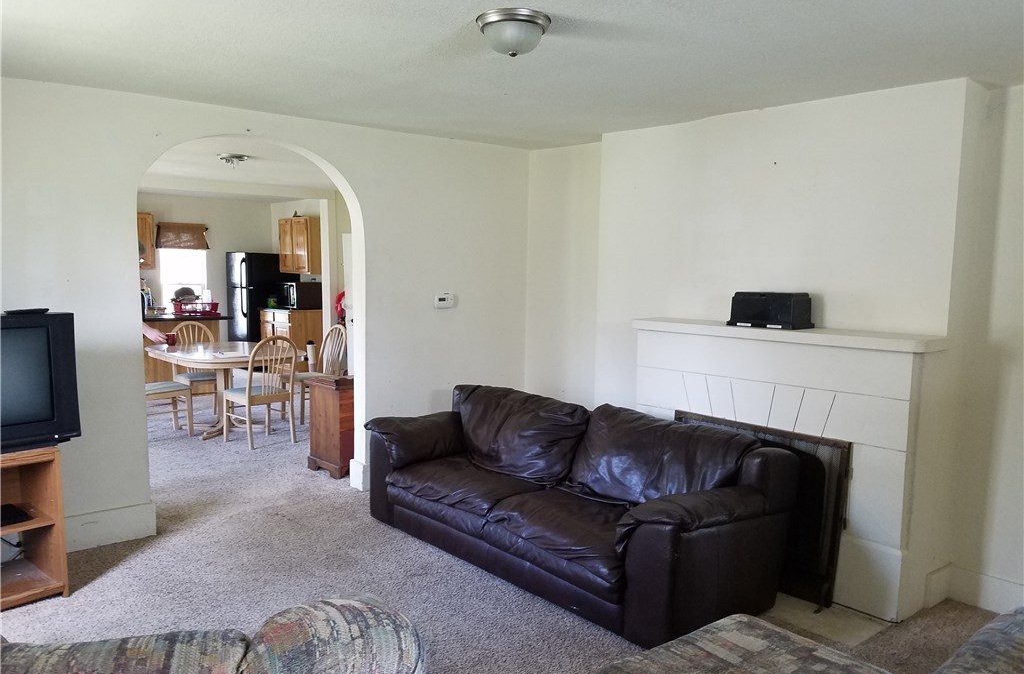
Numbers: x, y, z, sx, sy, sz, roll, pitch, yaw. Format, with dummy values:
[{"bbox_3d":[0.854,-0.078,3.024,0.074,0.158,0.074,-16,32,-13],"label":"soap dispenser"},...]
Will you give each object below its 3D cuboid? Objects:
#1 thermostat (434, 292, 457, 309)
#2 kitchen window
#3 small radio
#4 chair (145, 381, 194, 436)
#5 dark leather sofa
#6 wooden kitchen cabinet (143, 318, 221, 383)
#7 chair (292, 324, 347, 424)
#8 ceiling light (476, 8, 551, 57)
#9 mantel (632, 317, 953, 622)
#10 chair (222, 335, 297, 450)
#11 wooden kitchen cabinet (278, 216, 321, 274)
[{"bbox_3d":[-0.477,-0.262,5.617,0.165,0.119,0.035,-5,8,-42],"label":"thermostat"},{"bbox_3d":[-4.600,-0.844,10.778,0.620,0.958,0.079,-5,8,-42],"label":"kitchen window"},{"bbox_3d":[1.337,-0.138,3.939,0.251,0.179,0.330,-5,8,-42],"label":"small radio"},{"bbox_3d":[-3.161,0.414,6.762,0.549,0.934,0.471,-5,8,-42],"label":"chair"},{"bbox_3d":[0.205,0.785,4.136,0.911,0.761,2.300,-5,8,-42],"label":"dark leather sofa"},{"bbox_3d":[-3.985,0.207,8.858,1.013,0.918,0.644,-5,8,-42],"label":"wooden kitchen cabinet"},{"bbox_3d":[-1.958,0.340,7.592,0.550,0.934,0.455,-5,8,-42],"label":"chair"},{"bbox_3d":[0.007,-1.091,2.813,0.275,0.122,0.275,0,6,0],"label":"ceiling light"},{"bbox_3d":[1.335,0.570,3.959,0.487,1.240,1.507,-5,8,-42],"label":"mantel"},{"bbox_3d":[-2.151,0.437,6.598,0.557,0.934,0.455,6,8,43],"label":"chair"},{"bbox_3d":[-2.813,-1.245,10.478,0.314,0.741,0.926,-5,8,-42],"label":"wooden kitchen cabinet"}]

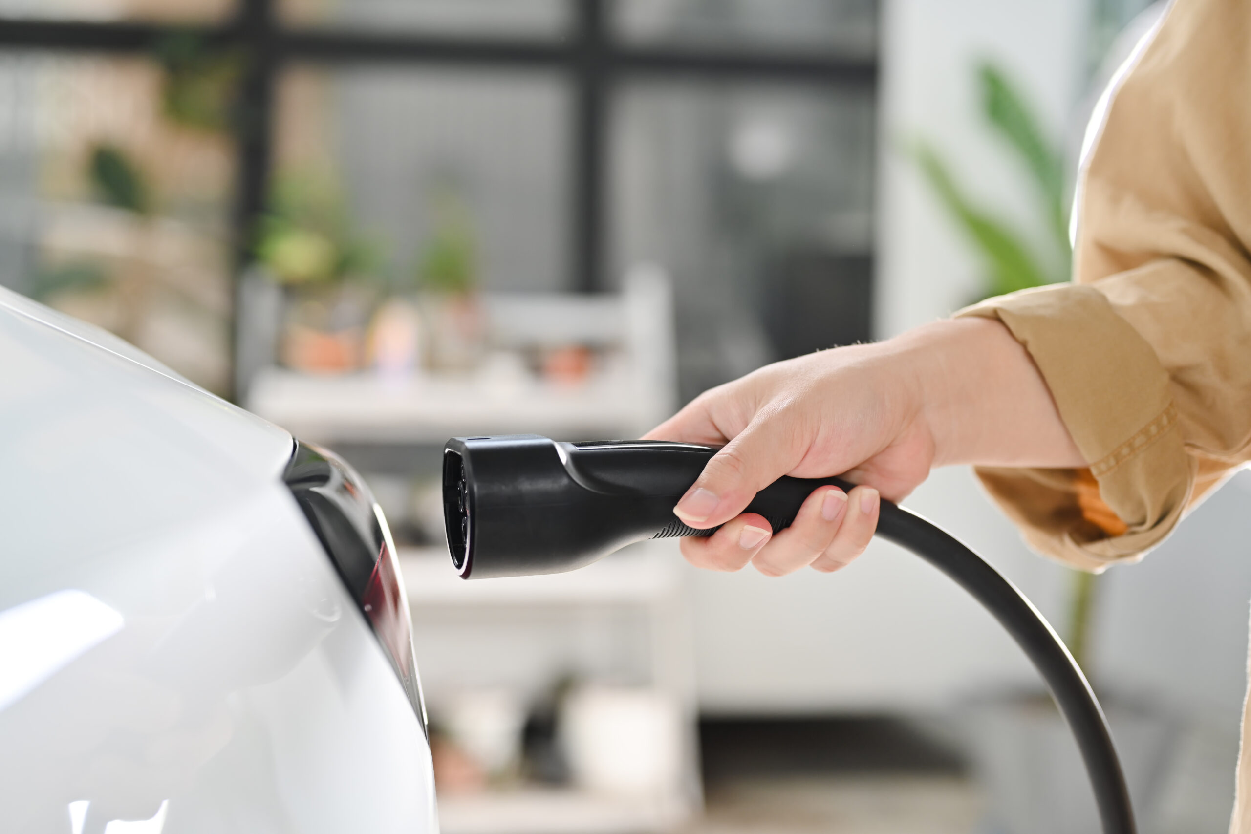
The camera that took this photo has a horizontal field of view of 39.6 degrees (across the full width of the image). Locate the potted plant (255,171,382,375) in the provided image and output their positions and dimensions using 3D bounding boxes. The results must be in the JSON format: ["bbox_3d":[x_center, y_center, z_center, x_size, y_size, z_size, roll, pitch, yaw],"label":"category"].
[{"bbox_3d":[-0.513,-0.240,2.900,0.210,0.340,0.200,1,2,0],"label":"potted plant"}]

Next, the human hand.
[{"bbox_3d":[0.103,0.015,0.755,0.187,0.105,0.098,-6,2,0],"label":"human hand"}]

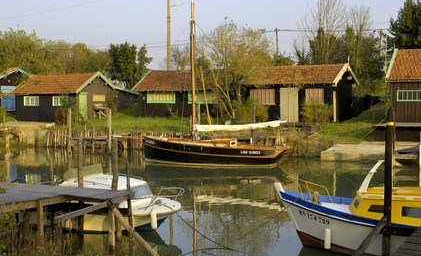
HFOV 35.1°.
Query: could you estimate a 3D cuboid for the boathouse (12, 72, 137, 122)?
[{"bbox_3d":[-9.750,-2.258,48.550,6.100,3.350,6.600,2,4,29],"label":"boathouse"}]

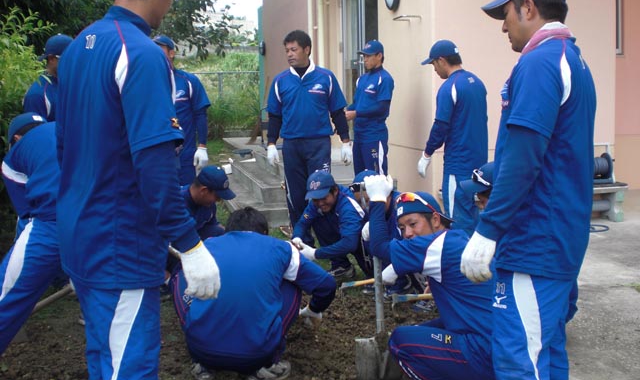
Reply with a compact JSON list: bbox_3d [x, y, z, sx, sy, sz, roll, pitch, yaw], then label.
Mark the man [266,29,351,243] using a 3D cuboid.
[{"bbox_3d":[-0.092,-0.397,5.648,0.620,1.740,0.360,1,8,17],"label":"man"}]

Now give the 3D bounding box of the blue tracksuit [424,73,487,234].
[{"bbox_3d":[0.936,-0.100,4.783,0.320,1.400,0.460,5,10,36],"label":"blue tracksuit"}]

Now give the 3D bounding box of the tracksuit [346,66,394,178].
[{"bbox_3d":[0.430,-0.349,6.050,0.460,1.400,0.350,7,12,43],"label":"tracksuit"}]

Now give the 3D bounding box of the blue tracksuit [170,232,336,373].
[{"bbox_3d":[-0.299,0.482,3.164,0.700,0.620,0.640,-1,8,2],"label":"blue tracksuit"}]

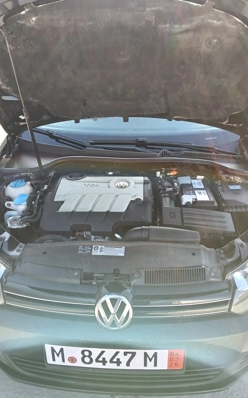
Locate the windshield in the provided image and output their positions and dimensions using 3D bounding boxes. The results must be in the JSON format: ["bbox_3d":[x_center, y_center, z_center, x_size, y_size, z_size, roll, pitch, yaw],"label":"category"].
[{"bbox_3d":[0.032,-0.684,2.171,1.410,0.160,0.880,1,57,2],"label":"windshield"}]

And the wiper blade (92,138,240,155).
[{"bbox_3d":[0.253,-0.328,1.884,0.896,0.050,0.070,3,28,-5],"label":"wiper blade"}]

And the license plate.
[{"bbox_3d":[-0.033,0.596,1.179,0.520,0.110,0.016,1,25,2],"label":"license plate"}]

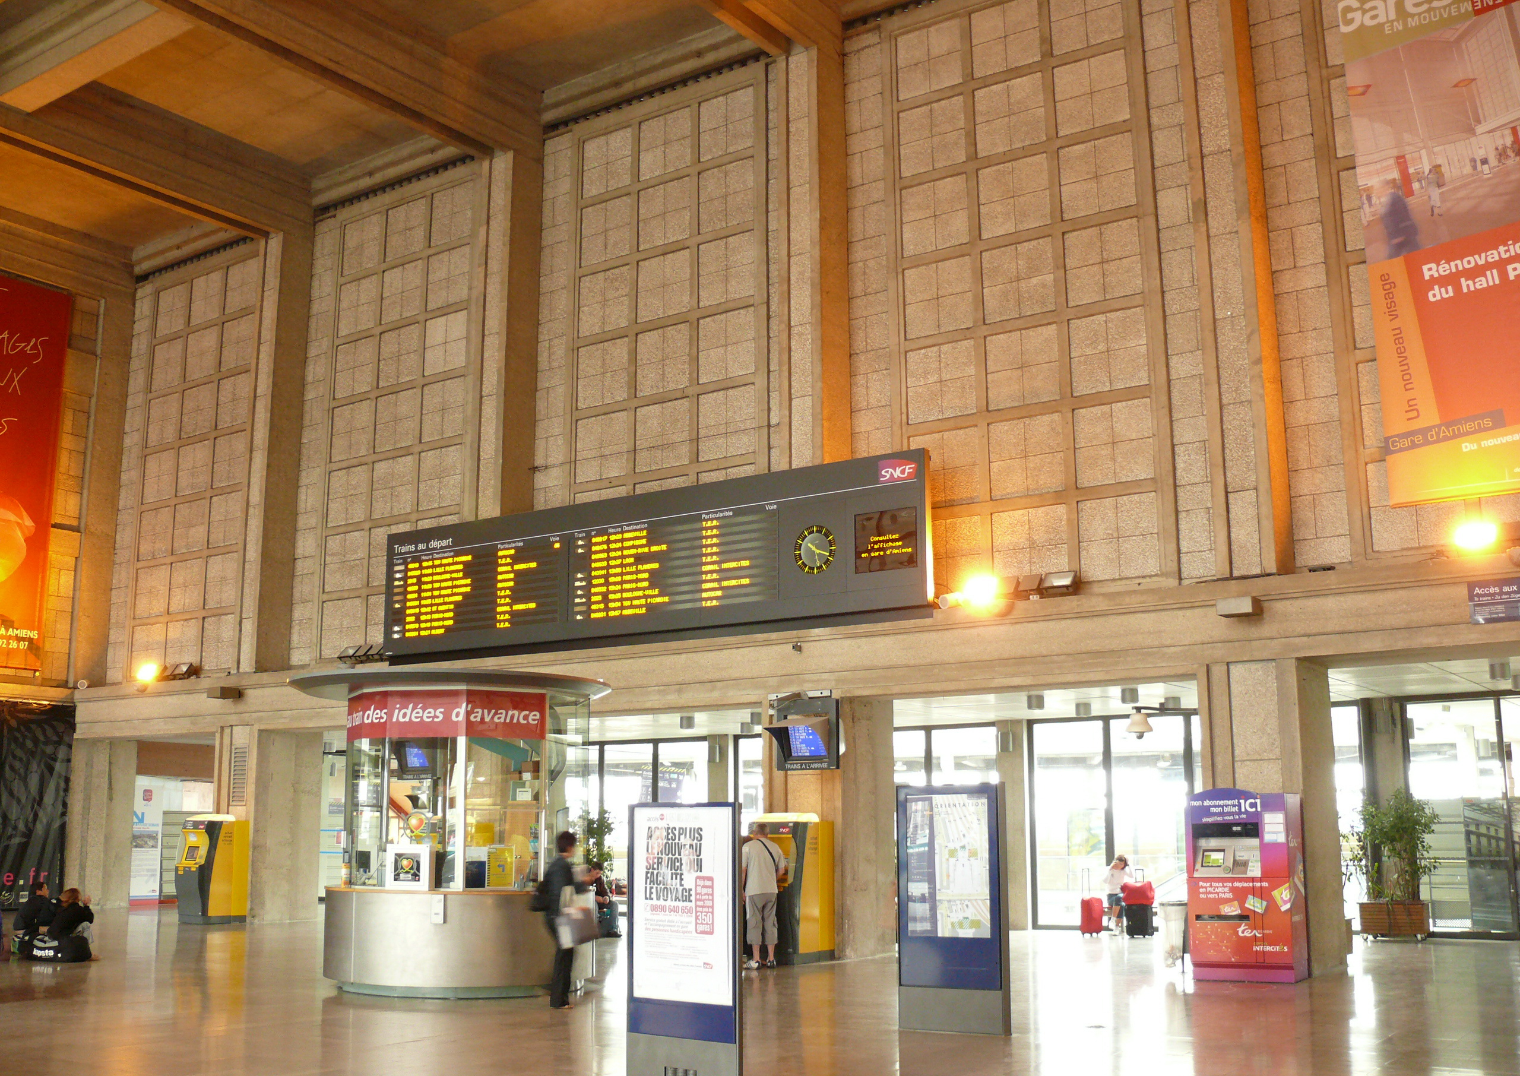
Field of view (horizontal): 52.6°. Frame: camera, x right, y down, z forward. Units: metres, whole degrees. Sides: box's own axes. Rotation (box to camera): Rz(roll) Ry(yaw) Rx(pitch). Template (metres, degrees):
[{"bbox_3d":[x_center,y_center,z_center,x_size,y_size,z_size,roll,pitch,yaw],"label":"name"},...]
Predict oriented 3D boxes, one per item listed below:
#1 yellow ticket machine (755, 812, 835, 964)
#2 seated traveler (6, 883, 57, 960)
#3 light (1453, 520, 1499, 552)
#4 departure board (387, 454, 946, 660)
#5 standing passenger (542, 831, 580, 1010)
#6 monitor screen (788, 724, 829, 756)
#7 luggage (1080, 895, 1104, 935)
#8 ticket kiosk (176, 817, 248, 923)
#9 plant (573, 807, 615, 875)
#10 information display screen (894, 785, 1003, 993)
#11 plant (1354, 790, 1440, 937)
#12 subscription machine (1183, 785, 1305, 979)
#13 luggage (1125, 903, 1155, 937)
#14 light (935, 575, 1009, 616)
[{"bbox_3d":[0.405,4.308,19.012,0.660,1.820,0.950,-8,-13,34],"label":"yellow ticket machine"},{"bbox_3d":[-9.110,4.762,19.206,0.680,0.880,0.520,8,-13,-36],"label":"seated traveler"},{"bbox_3d":[7.330,-0.027,15.727,0.430,0.320,0.270,-8,-13,34],"label":"light"},{"bbox_3d":[-1.929,0.431,21.951,9.850,2.050,0.250,-8,-13,34],"label":"departure board"},{"bbox_3d":[-1.809,3.524,14.222,0.450,1.620,0.450,6,-12,-29],"label":"standing passenger"},{"bbox_3d":[0.597,2.453,18.620,0.530,0.420,0.120,-8,-4,34],"label":"monitor screen"},{"bbox_3d":[5.096,5.798,23.722,0.380,0.600,0.270,1,-11,-9],"label":"luggage"},{"bbox_3d":[-9.361,5.665,26.344,0.660,1.820,0.950,-8,-13,34],"label":"ticket kiosk"},{"bbox_3d":[-2.833,5.578,26.065,0.700,2.020,0.650,-8,-13,34],"label":"plant"},{"bbox_3d":[1.545,2.834,12.328,0.910,1.700,0.150,-7,-13,31],"label":"information display screen"},{"bbox_3d":[8.804,4.548,21.449,1.100,2.030,0.800,-8,-13,34],"label":"plant"},{"bbox_3d":[5.120,3.638,16.146,1.080,1.950,0.570,-8,-13,34],"label":"subscription machine"},{"bbox_3d":[5.571,5.595,22.566,0.400,0.510,0.250,-8,-13,34],"label":"luggage"},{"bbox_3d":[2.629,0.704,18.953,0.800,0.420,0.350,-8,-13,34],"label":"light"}]

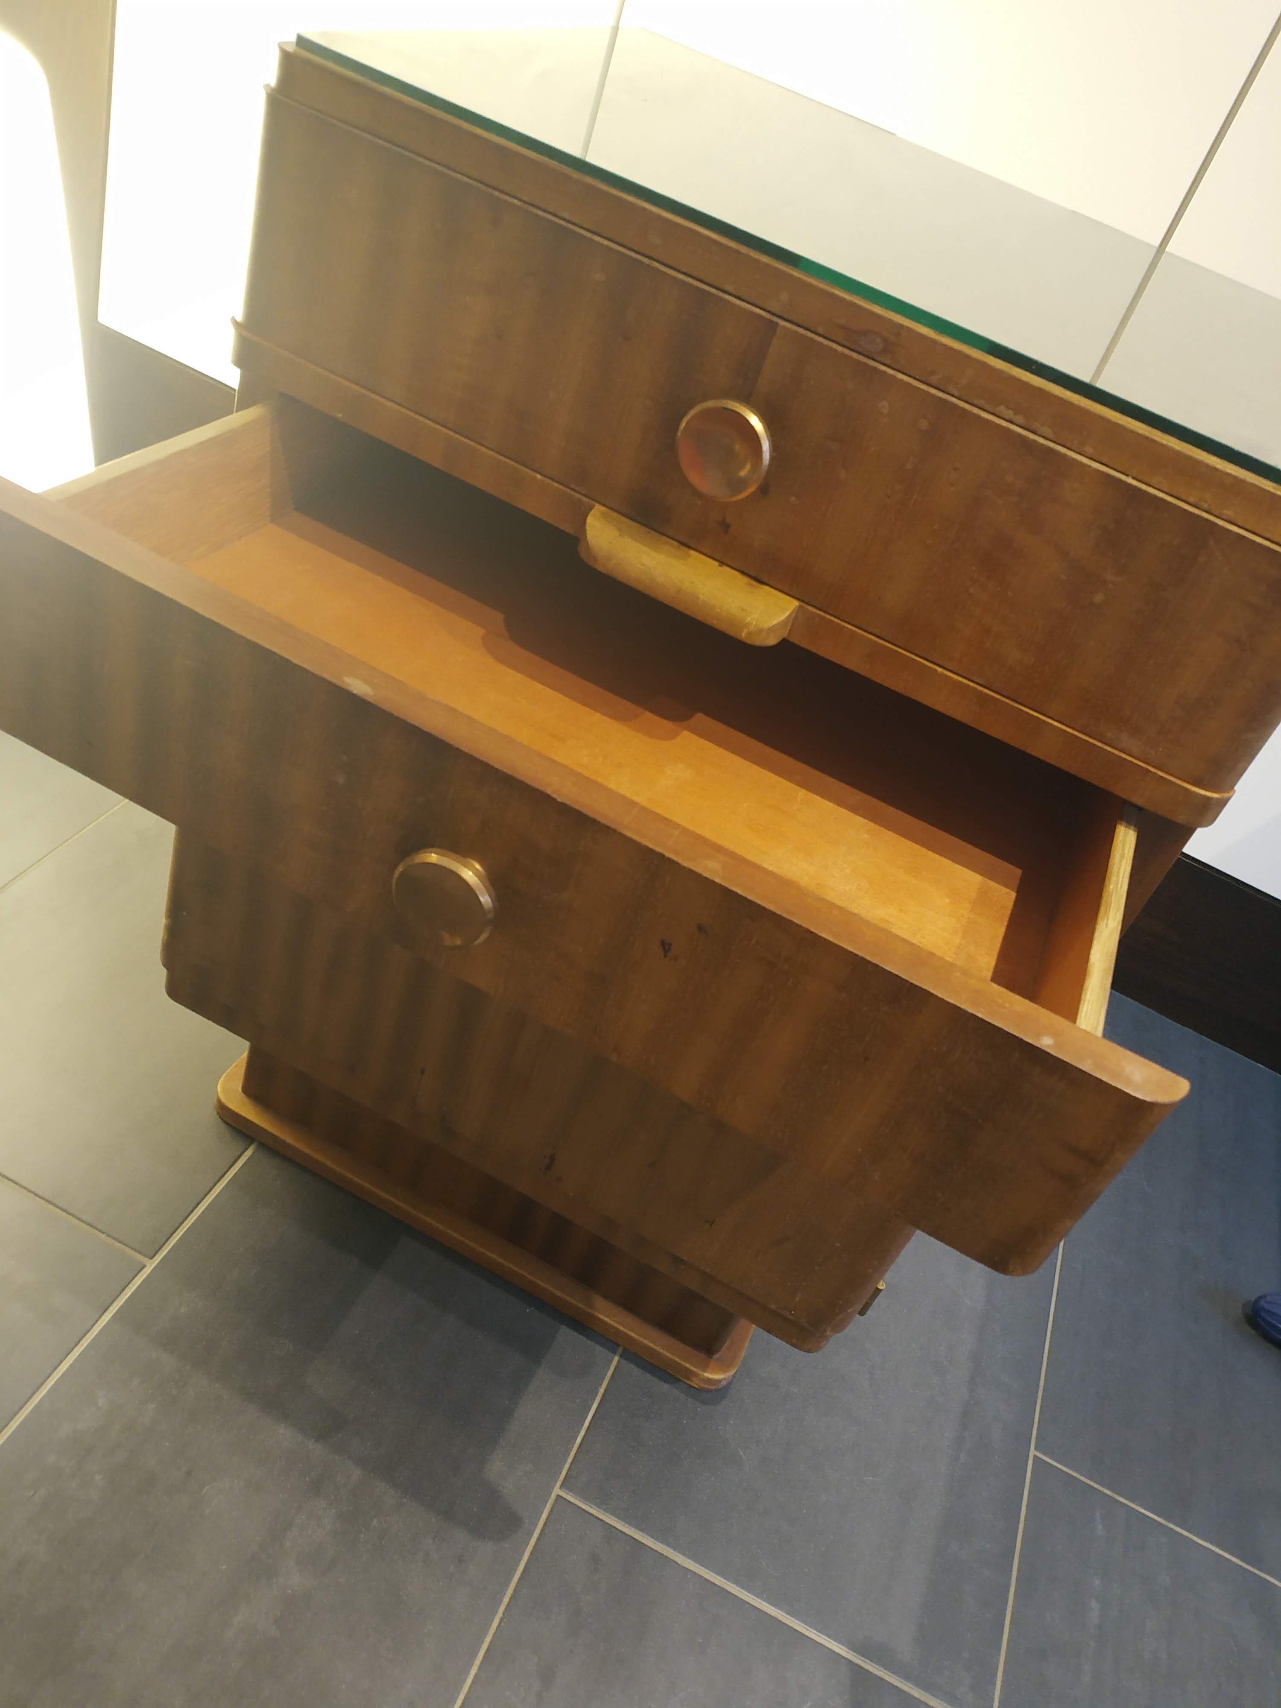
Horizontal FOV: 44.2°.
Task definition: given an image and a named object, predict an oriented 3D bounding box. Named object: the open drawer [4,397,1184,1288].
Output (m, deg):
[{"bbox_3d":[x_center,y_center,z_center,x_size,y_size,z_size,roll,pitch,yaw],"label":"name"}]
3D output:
[{"bbox_3d":[-0.016,-0.056,0.771,0.578,0.112,0.310,27,36,8],"label":"open drawer"}]

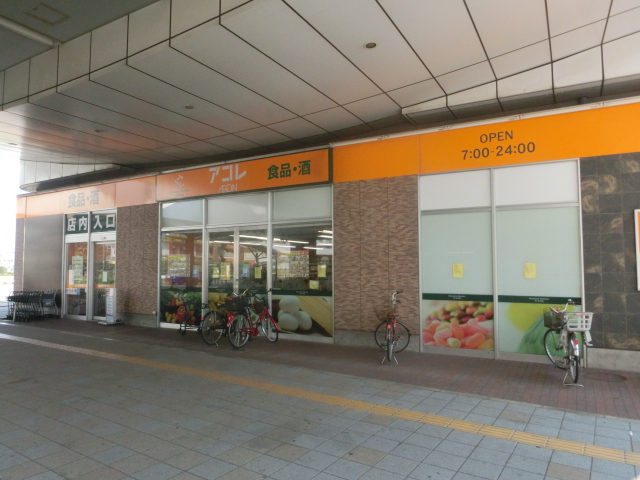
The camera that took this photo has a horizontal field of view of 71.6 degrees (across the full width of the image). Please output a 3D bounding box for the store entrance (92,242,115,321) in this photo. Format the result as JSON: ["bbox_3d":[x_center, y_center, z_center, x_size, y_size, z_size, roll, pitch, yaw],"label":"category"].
[{"bbox_3d":[-6.485,1.219,13.350,1.280,2.420,0.120,-2,-4,30],"label":"store entrance"}]

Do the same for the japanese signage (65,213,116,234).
[{"bbox_3d":[-6.759,-0.528,13.063,2.420,0.620,0.100,-2,-3,29],"label":"japanese signage"}]

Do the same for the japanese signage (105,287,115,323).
[{"bbox_3d":[-5.709,1.795,12.088,0.330,0.930,0.150,-2,-3,29],"label":"japanese signage"}]

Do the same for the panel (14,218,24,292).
[{"bbox_3d":[-10.537,0.798,15.696,0.550,3.130,0.150,-2,-4,30],"label":"panel"}]

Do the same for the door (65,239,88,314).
[{"bbox_3d":[-7.646,1.267,13.997,1.220,2.390,0.100,-2,-4,30],"label":"door"}]

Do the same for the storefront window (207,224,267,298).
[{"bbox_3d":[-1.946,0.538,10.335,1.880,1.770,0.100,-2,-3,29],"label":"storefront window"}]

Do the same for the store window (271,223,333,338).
[{"bbox_3d":[-0.394,0.802,9.456,1.570,2.440,0.100,-2,-3,29],"label":"store window"}]

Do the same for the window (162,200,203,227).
[{"bbox_3d":[-3.648,-0.665,11.825,1.560,0.760,0.100,-2,-4,30],"label":"window"}]

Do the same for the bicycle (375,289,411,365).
[{"bbox_3d":[1.226,1.461,7.495,0.580,1.110,1.480,-1,-3,13],"label":"bicycle"}]

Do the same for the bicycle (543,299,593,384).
[{"bbox_3d":[3.664,1.477,6.569,0.620,1.090,1.580,-1,-3,19],"label":"bicycle"}]

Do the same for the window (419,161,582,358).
[{"bbox_3d":[3.124,0.394,7.926,2.710,3.410,0.120,-2,-4,30],"label":"window"}]

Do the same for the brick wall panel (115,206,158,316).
[{"bbox_3d":[-5.146,0.566,12.641,1.790,3.070,0.150,-2,-4,30],"label":"brick wall panel"}]

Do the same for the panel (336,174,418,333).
[{"bbox_3d":[1.090,0.305,8.675,1.790,2.980,0.150,-2,-3,29],"label":"panel"}]

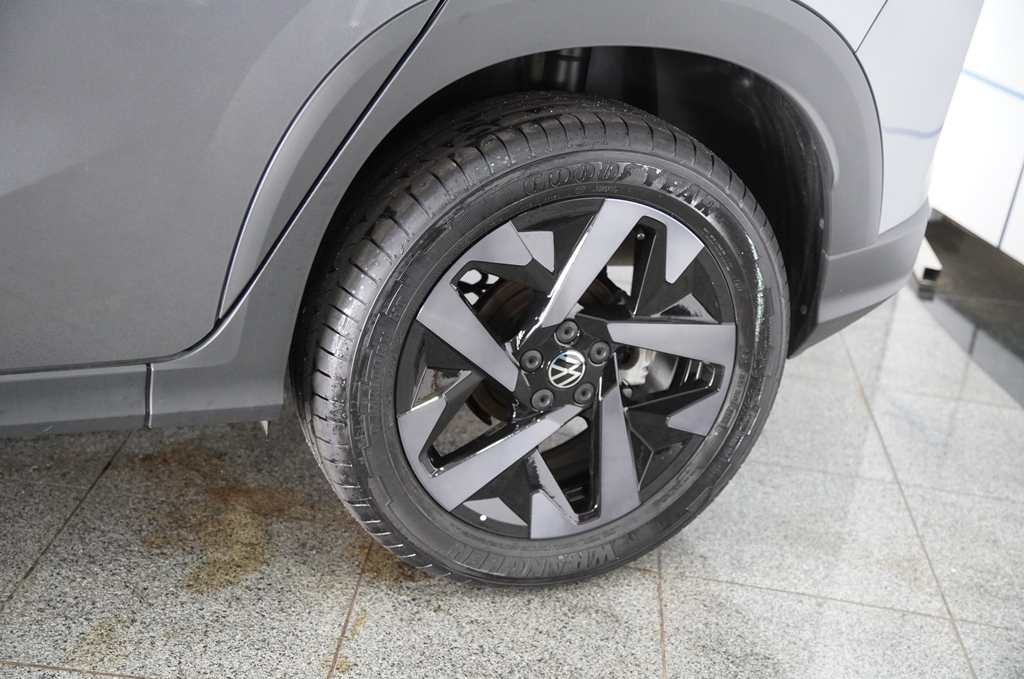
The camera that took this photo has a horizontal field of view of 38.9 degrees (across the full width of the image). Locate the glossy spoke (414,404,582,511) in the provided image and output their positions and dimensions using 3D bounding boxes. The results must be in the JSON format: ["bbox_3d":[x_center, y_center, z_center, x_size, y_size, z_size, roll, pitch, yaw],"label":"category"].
[{"bbox_3d":[-0.011,0.143,1.863,0.226,0.087,0.040,-28,30,-10],"label":"glossy spoke"}]

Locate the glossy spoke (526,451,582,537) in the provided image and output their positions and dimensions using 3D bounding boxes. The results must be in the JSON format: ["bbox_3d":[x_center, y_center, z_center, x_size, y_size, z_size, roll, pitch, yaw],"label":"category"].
[{"bbox_3d":[0.050,0.207,1.917,0.073,0.149,0.042,-19,28,-15],"label":"glossy spoke"}]

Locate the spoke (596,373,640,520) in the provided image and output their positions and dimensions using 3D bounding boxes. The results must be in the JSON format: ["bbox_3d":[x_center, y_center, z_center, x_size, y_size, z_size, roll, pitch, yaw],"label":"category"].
[{"bbox_3d":[0.141,0.141,1.925,0.067,0.212,0.038,-8,25,-20],"label":"spoke"}]

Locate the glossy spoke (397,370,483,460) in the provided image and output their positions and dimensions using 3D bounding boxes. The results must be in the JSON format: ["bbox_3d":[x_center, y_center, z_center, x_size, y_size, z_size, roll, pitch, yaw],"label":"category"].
[{"bbox_3d":[-0.093,0.092,1.809,0.082,0.131,0.045,20,13,-29],"label":"glossy spoke"}]

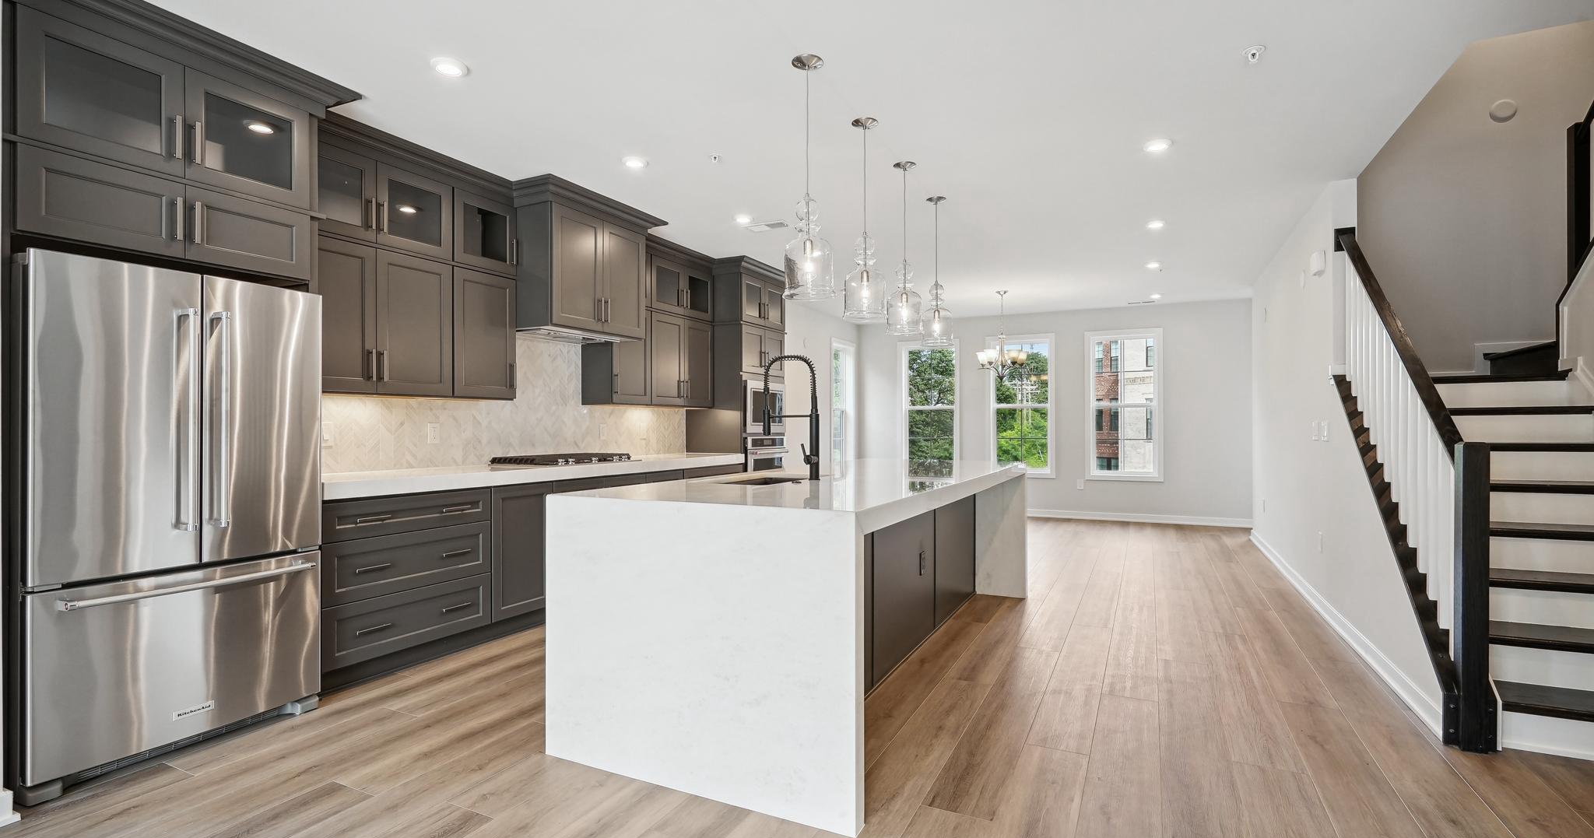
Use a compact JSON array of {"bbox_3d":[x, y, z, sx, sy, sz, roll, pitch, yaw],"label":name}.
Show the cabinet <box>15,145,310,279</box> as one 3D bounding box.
[{"bbox_3d":[-2.613,-0.750,2.843,0.609,0.298,0.910,0,-1,26],"label":"cabinet"}]

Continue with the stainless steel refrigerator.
[{"bbox_3d":[-2.541,0.367,2.810,0.715,1.805,0.908,0,-1,26],"label":"stainless steel refrigerator"}]

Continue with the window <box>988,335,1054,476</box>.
[{"bbox_3d":[3.047,-0.166,9.641,0.886,1.926,0.120,0,-1,26],"label":"window"}]

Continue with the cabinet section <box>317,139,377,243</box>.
[{"bbox_3d":[-2.411,-1.109,3.516,0.340,0.437,0.444,0,-1,26],"label":"cabinet section"}]

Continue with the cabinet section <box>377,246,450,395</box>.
[{"bbox_3d":[-2.212,-0.498,3.911,0.340,0.744,0.442,0,-1,26],"label":"cabinet section"}]

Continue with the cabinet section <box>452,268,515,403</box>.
[{"bbox_3d":[-2.013,-0.497,4.313,0.340,0.750,0.446,0,-1,26],"label":"cabinet section"}]

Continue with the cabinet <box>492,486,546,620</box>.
[{"bbox_3d":[-1.873,0.759,4.280,0.623,0.762,0.452,0,-1,26],"label":"cabinet"}]

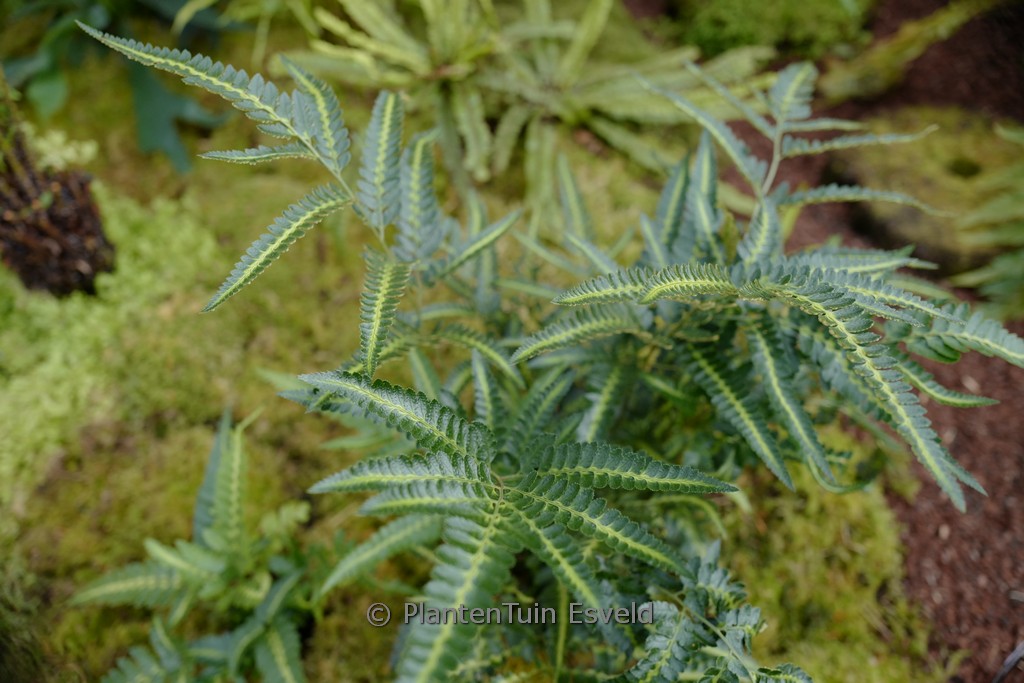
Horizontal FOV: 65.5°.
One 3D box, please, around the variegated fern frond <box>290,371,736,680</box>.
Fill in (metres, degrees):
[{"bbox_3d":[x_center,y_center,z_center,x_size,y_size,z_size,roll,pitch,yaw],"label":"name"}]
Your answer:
[{"bbox_3d":[0.000,0.118,0.485,0.275,0.130,0.210,8,45,8],"label":"variegated fern frond"}]

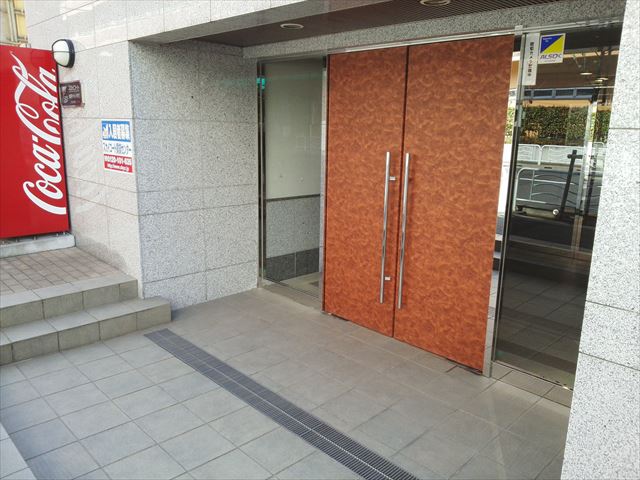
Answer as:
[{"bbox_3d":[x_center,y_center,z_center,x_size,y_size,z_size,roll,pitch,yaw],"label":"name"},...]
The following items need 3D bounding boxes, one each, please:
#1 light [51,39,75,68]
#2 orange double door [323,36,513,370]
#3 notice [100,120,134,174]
[{"bbox_3d":[-2.490,-1.799,4.814,0.155,0.260,0.255,-10,16,-43],"label":"light"},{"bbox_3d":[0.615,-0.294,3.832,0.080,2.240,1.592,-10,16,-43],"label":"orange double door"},{"bbox_3d":[-1.780,-0.818,4.353,0.020,0.455,0.615,-10,16,-43],"label":"notice"}]

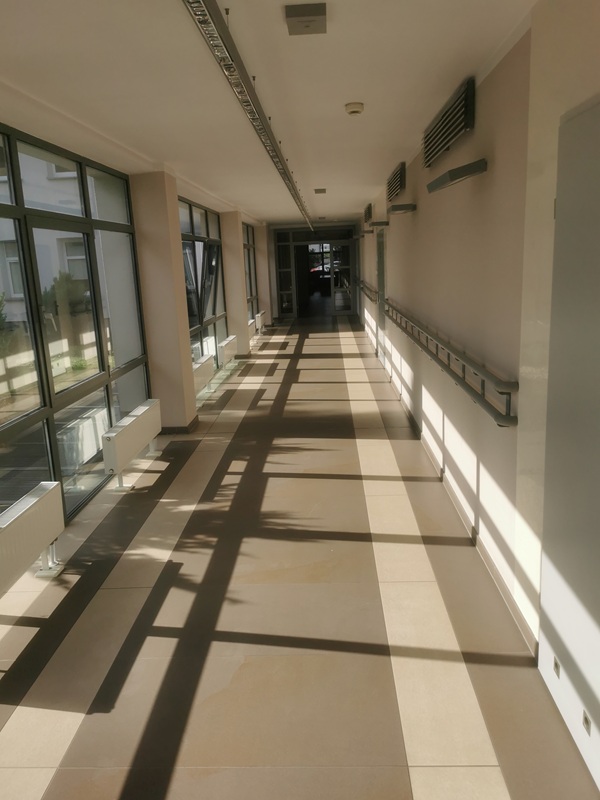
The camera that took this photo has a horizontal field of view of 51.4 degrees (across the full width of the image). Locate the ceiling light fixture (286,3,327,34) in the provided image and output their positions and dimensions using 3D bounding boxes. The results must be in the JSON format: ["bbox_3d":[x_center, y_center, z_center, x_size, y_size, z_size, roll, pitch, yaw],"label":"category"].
[{"bbox_3d":[0.027,-1.444,2.371,0.148,0.042,0.185,-2,13,3],"label":"ceiling light fixture"}]

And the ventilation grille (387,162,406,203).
[{"bbox_3d":[1.058,-2.380,6.884,0.055,0.260,1.340,-2,13,3],"label":"ventilation grille"}]

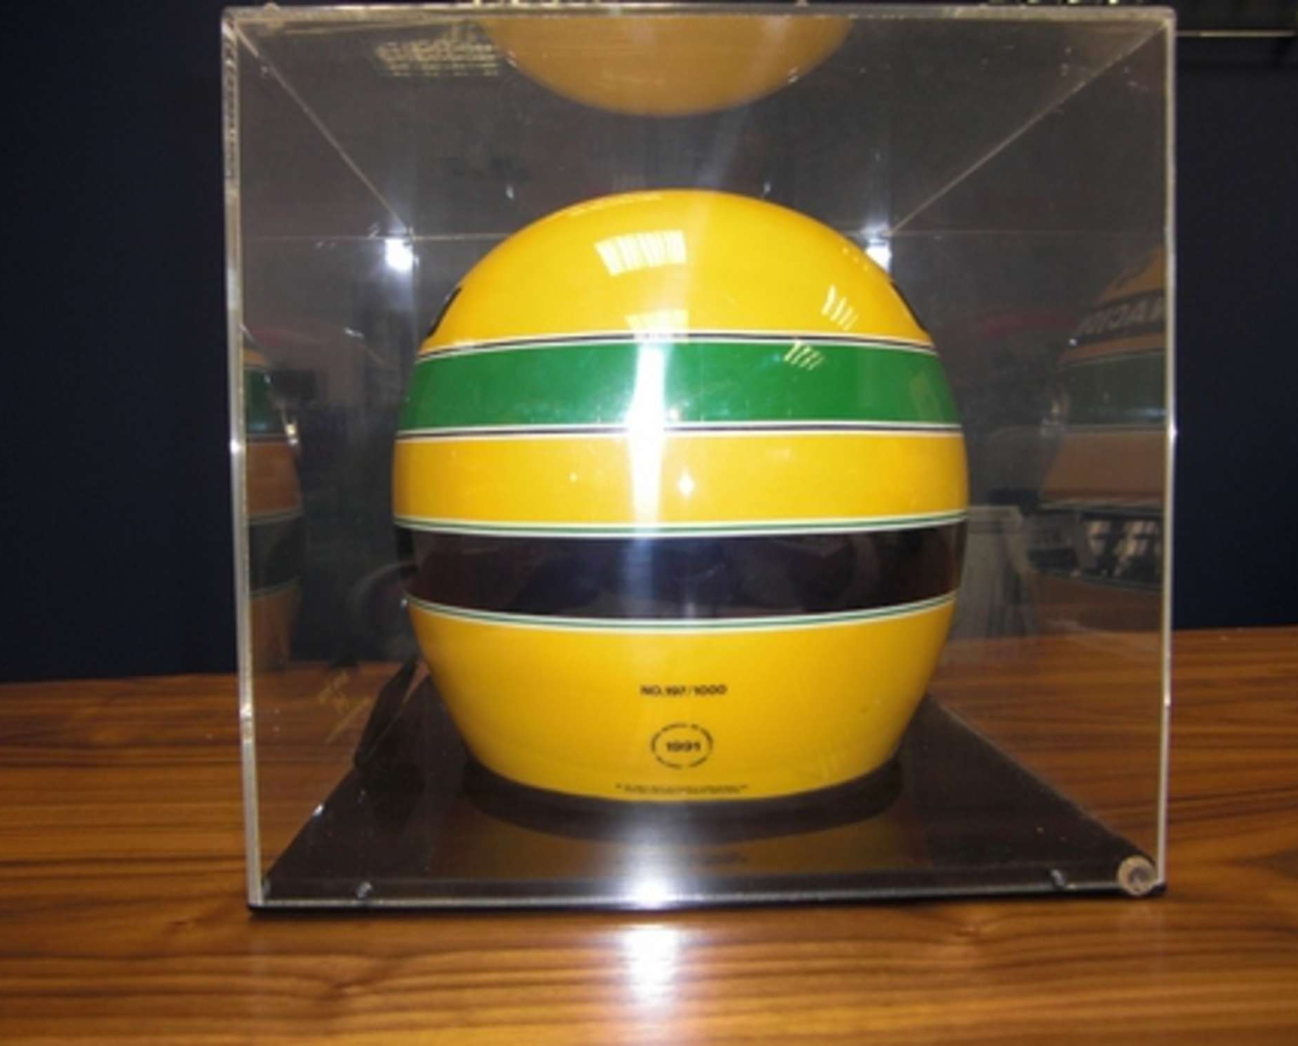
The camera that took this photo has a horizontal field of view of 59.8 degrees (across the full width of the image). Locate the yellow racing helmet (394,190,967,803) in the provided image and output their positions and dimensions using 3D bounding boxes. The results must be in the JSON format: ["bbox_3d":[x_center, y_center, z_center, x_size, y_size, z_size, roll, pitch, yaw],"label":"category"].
[{"bbox_3d":[0.013,-0.022,0.527,0.254,0.258,0.325,-1,3,-1],"label":"yellow racing helmet"}]

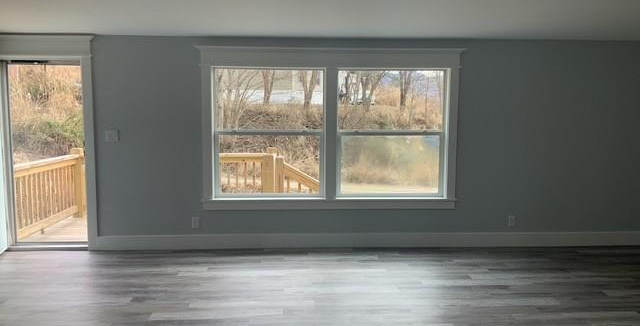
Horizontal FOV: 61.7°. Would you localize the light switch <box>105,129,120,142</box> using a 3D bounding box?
[{"bbox_3d":[-2.128,-0.276,5.493,0.122,0.118,0.014,0,6,-3],"label":"light switch"}]

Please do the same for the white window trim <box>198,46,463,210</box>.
[{"bbox_3d":[0.124,-0.347,5.628,2.701,1.676,0.110,0,6,-3],"label":"white window trim"}]

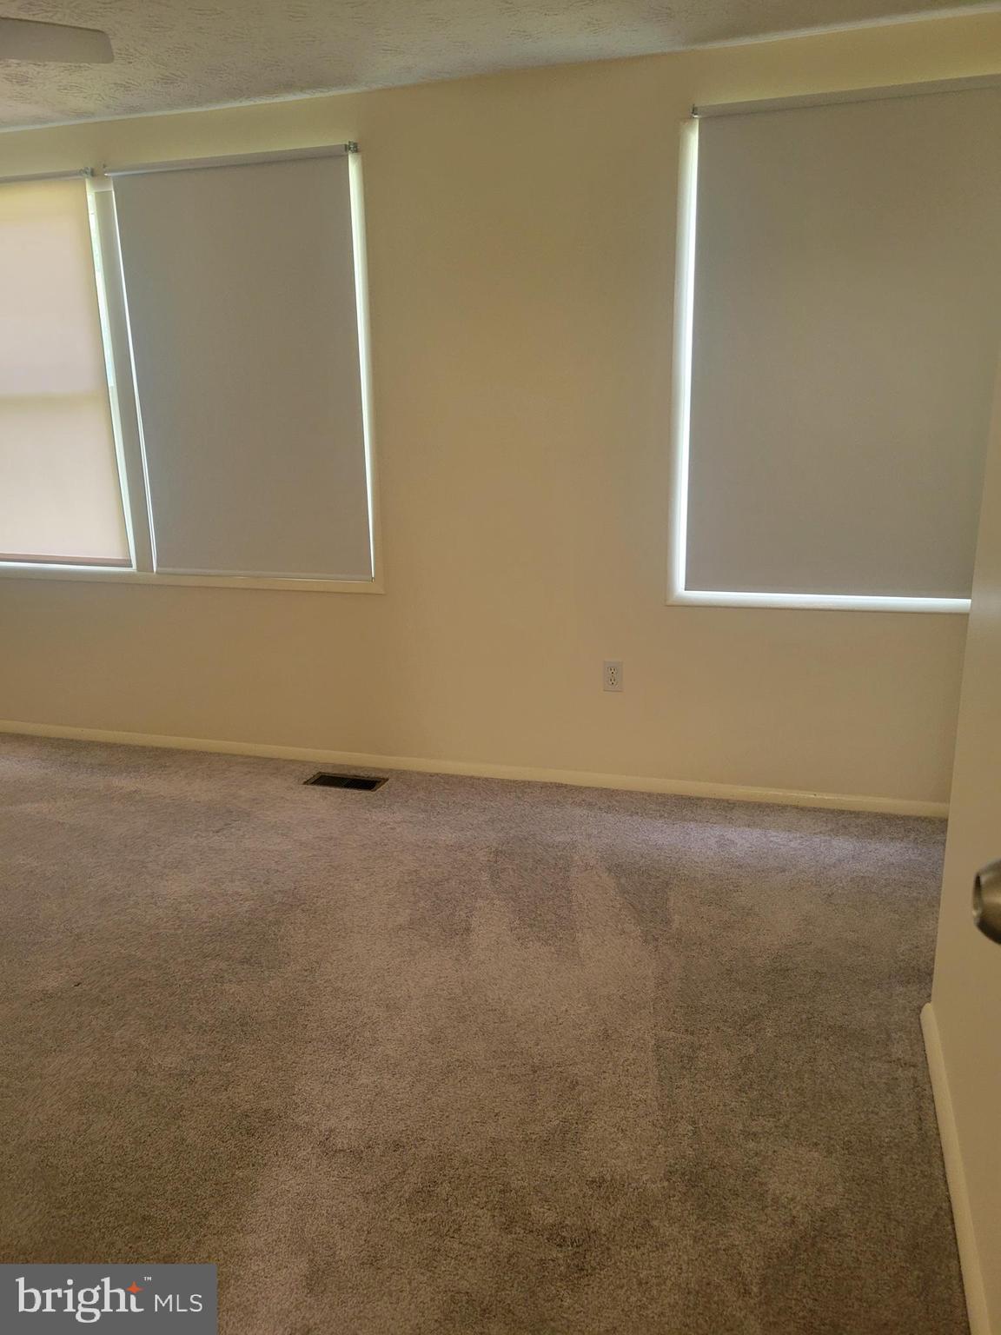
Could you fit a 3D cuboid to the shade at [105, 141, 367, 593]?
[{"bbox_3d":[-0.958,-1.083,3.744,0.965,1.515,0.055,3,16,17],"label":"shade"}]

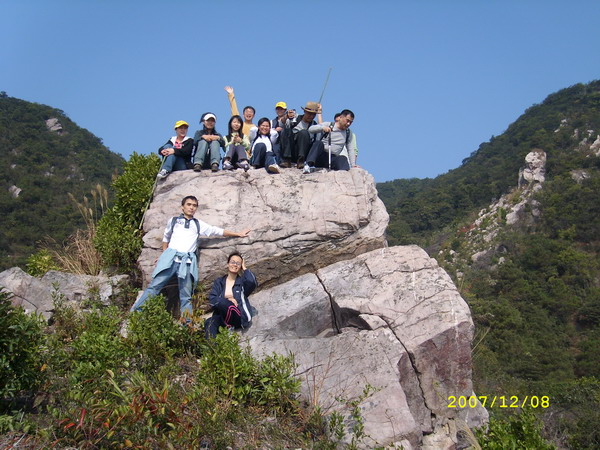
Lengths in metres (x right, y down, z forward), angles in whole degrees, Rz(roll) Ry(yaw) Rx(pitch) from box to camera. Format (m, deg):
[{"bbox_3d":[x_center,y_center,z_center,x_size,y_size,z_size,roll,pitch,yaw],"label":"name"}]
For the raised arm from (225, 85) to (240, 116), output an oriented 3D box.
[{"bbox_3d":[-0.994,-1.832,9.000,0.160,0.530,0.140,-12,-3,-1],"label":"raised arm"}]

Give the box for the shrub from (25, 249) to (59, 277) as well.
[{"bbox_3d":[-3.792,0.565,8.900,0.510,0.450,0.460,0,-5,0],"label":"shrub"}]

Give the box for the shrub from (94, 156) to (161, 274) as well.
[{"bbox_3d":[-2.445,-0.163,8.600,0.980,1.720,0.950,0,-5,0],"label":"shrub"}]

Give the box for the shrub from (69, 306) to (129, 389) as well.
[{"bbox_3d":[-2.126,1.292,6.400,0.640,0.850,0.620,0,-5,0],"label":"shrub"}]

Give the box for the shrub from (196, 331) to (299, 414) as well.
[{"bbox_3d":[-0.501,1.425,5.900,1.000,0.800,0.750,0,-5,0],"label":"shrub"}]

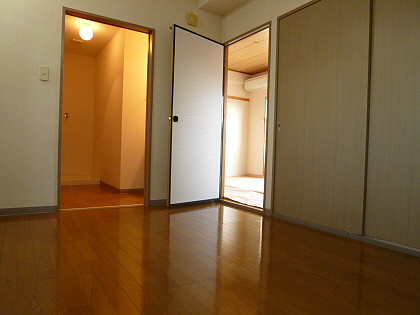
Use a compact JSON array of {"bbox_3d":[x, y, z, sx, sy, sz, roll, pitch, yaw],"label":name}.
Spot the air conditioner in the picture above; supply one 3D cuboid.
[{"bbox_3d":[1.127,-1.637,6.452,0.220,0.250,0.800,1,1,-34],"label":"air conditioner"}]

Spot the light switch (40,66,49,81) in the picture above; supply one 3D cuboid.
[{"bbox_3d":[-1.437,-0.730,2.531,0.068,0.120,0.012,1,1,-30],"label":"light switch"}]

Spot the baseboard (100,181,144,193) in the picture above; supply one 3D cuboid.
[{"bbox_3d":[-1.313,0.447,4.443,0.504,0.060,1.028,1,1,-30],"label":"baseboard"}]

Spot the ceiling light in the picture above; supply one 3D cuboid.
[{"bbox_3d":[-1.669,-1.686,3.929,0.175,0.200,0.175,1,1,-30],"label":"ceiling light"}]

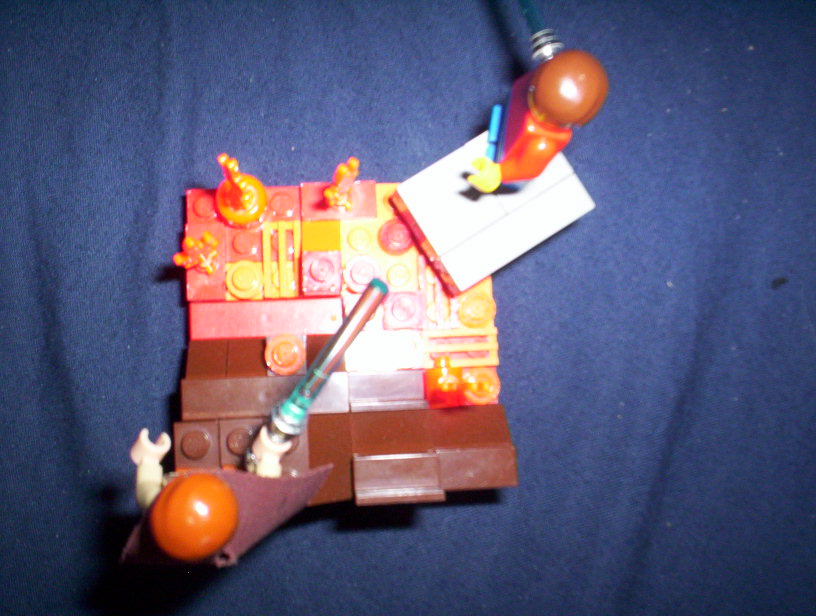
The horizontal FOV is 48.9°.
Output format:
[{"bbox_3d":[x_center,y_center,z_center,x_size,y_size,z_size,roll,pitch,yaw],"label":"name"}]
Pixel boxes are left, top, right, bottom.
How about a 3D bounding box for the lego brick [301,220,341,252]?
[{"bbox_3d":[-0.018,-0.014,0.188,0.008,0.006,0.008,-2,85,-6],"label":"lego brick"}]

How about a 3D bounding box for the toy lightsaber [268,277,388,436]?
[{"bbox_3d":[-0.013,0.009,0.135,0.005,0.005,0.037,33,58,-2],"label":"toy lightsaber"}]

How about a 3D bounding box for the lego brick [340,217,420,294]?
[{"bbox_3d":[-0.006,-0.011,0.193,0.016,0.006,0.016,-2,85,-5],"label":"lego brick"}]

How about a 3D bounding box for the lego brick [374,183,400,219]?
[{"bbox_3d":[-0.003,-0.023,0.194,0.008,0.005,0.008,-2,86,-5],"label":"lego brick"}]

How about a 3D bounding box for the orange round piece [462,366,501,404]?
[{"bbox_3d":[0.015,0.016,0.189,0.008,0.005,0.008,0,85,-5],"label":"orange round piece"}]

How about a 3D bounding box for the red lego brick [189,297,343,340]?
[{"bbox_3d":[-0.030,0.002,0.193,0.032,0.003,0.008,-2,86,-5],"label":"red lego brick"}]

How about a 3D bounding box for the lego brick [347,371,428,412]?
[{"bbox_3d":[-0.004,0.017,0.186,0.016,0.008,0.008,-2,85,-6],"label":"lego brick"}]

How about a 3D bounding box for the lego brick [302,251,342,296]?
[{"bbox_3d":[-0.017,-0.007,0.182,0.008,0.011,0.008,-2,85,-5],"label":"lego brick"}]

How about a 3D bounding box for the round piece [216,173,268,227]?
[{"bbox_3d":[-0.034,-0.022,0.186,0.010,0.008,0.010,0,86,-5],"label":"round piece"}]

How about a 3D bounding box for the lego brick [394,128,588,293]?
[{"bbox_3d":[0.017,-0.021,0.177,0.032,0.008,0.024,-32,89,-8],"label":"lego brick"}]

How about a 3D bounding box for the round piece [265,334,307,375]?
[{"bbox_3d":[-0.025,0.009,0.182,0.008,0.005,0.008,-2,86,-5],"label":"round piece"}]

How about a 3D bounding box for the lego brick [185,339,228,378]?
[{"bbox_3d":[-0.041,0.010,0.184,0.008,0.007,0.008,-2,85,-5],"label":"lego brick"}]

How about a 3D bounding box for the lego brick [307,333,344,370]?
[{"bbox_3d":[-0.017,0.009,0.186,0.008,0.007,0.008,-2,85,-5],"label":"lego brick"}]

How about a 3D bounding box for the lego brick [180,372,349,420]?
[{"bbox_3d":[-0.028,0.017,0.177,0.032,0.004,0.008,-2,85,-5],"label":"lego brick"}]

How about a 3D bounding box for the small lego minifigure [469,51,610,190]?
[{"bbox_3d":[0.022,-0.033,0.162,0.018,0.042,0.024,9,84,-4],"label":"small lego minifigure"}]

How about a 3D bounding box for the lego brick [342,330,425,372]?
[{"bbox_3d":[-0.005,0.009,0.188,0.016,0.004,0.008,-2,85,-6],"label":"lego brick"}]

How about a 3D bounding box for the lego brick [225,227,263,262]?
[{"bbox_3d":[-0.034,-0.014,0.190,0.008,0.005,0.008,-2,86,-5],"label":"lego brick"}]

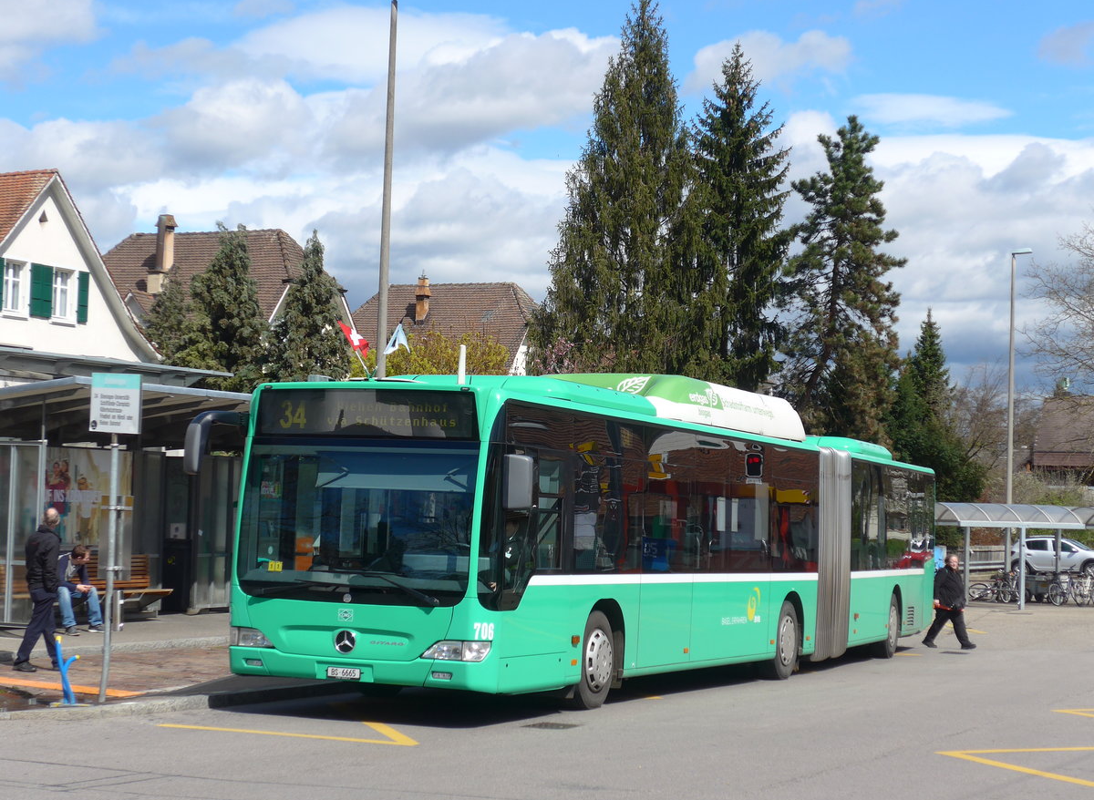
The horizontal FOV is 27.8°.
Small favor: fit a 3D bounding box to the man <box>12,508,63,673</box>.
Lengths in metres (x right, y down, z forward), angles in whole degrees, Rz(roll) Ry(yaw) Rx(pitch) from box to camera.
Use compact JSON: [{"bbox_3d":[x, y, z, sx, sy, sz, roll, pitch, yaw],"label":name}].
[{"bbox_3d":[-5.234,1.955,22.700,0.620,1.700,0.520,4,-4,-35],"label":"man"}]

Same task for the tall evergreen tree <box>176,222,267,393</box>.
[{"bbox_3d":[-9.282,0.039,61.696,3.100,10.090,3.100,2,-3,0],"label":"tall evergreen tree"}]

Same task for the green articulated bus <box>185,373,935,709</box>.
[{"bbox_3d":[1.760,1.654,27.001,2.800,3.340,17.950,0,-4,22],"label":"green articulated bus"}]

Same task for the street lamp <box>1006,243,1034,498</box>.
[{"bbox_3d":[13.262,0.749,62.696,0.750,10.110,0.250,2,-3,0],"label":"street lamp"}]

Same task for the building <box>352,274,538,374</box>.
[{"bbox_3d":[-3.873,0.991,86.666,8.200,11.510,8.500,0,-4,25],"label":"building"}]

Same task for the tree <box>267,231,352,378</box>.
[{"bbox_3d":[-6.826,0.203,61.702,2.700,9.910,2.700,2,-3,0],"label":"tree"}]

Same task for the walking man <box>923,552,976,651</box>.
[{"bbox_3d":[6.514,3.246,35.800,0.820,1.610,0.580,0,-4,25],"label":"walking man"}]

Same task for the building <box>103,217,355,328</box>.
[{"bbox_3d":[-11.614,-0.152,74.666,8.200,11.900,8.500,0,-4,28],"label":"building"}]

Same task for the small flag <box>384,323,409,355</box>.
[{"bbox_3d":[-1.303,-0.531,19.100,0.240,0.290,0.120,0,-4,22],"label":"small flag"}]

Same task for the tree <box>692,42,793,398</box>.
[{"bbox_3d":[5.985,-2.792,71.464,4.400,17.810,4.400,2,-3,0],"label":"tree"}]

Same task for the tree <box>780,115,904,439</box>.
[{"bbox_3d":[9.532,-1.568,72.528,4.300,15.700,4.300,2,-3,0],"label":"tree"}]

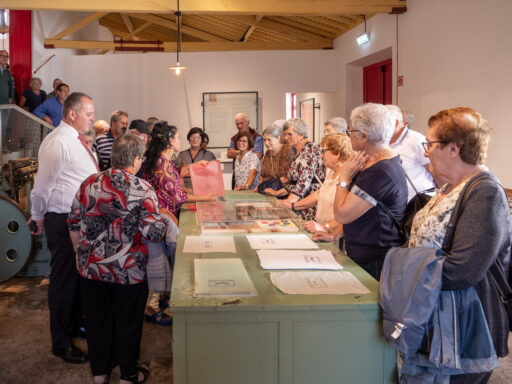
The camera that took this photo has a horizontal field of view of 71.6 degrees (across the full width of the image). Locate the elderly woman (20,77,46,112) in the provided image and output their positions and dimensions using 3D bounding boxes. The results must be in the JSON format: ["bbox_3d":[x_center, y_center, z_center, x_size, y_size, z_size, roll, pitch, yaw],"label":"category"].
[{"bbox_3d":[-3.573,-1.052,5.700,0.460,1.550,0.320,-6,9,-38],"label":"elderly woman"}]

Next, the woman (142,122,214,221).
[{"bbox_3d":[-0.608,0.236,2.750,0.500,1.570,0.500,-1,7,-6],"label":"woman"}]

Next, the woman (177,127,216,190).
[{"bbox_3d":[-0.649,0.071,3.870,0.460,1.530,0.340,0,7,0],"label":"woman"}]

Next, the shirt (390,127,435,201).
[{"bbox_3d":[0.948,-0.086,2.250,0.360,0.660,0.480,1,7,12],"label":"shirt"}]

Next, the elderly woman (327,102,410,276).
[{"bbox_3d":[0.570,0.357,1.800,0.400,1.610,0.460,2,7,18],"label":"elderly woman"}]

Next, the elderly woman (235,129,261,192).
[{"bbox_3d":[-0.089,0.110,3.720,0.420,1.490,0.330,3,8,24],"label":"elderly woman"}]

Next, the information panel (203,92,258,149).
[{"bbox_3d":[-0.417,-1.168,5.800,0.900,0.900,0.050,0,7,0],"label":"information panel"}]

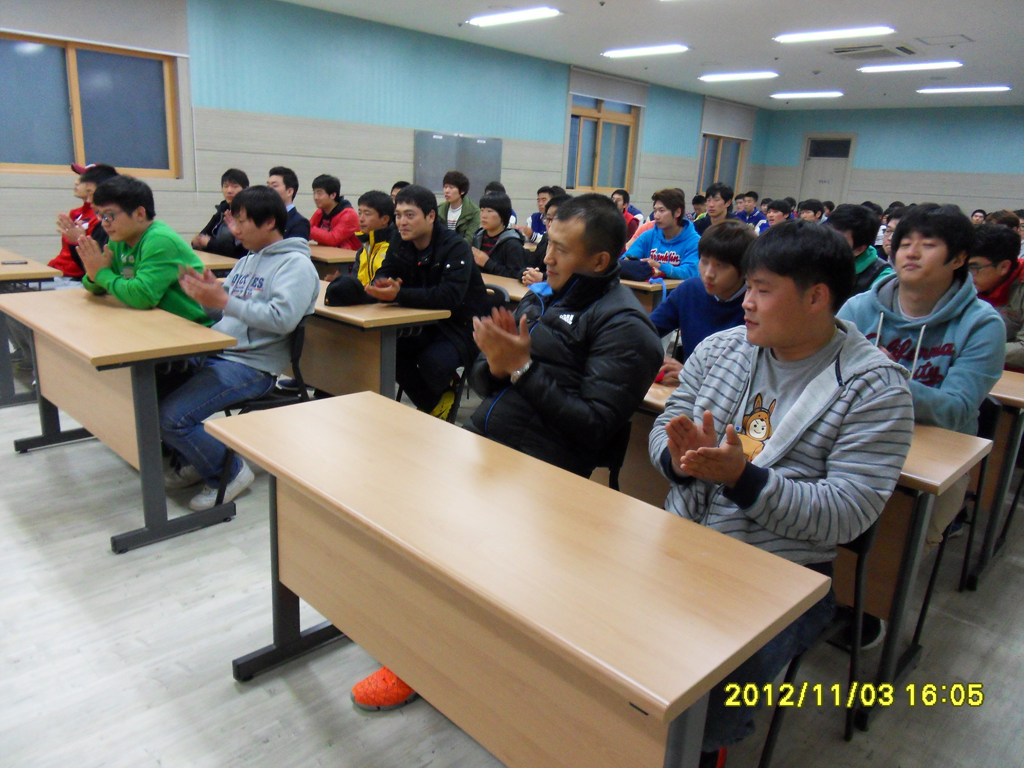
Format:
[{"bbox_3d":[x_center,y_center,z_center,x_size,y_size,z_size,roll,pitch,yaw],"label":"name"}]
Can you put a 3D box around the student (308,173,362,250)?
[{"bbox_3d":[-1.625,-1.102,6.119,0.520,1.330,0.720,18,21,42],"label":"student"}]

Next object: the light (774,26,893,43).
[{"bbox_3d":[3.253,-3.585,7.231,0.280,0.080,1.200,-13,22,-43],"label":"light"}]

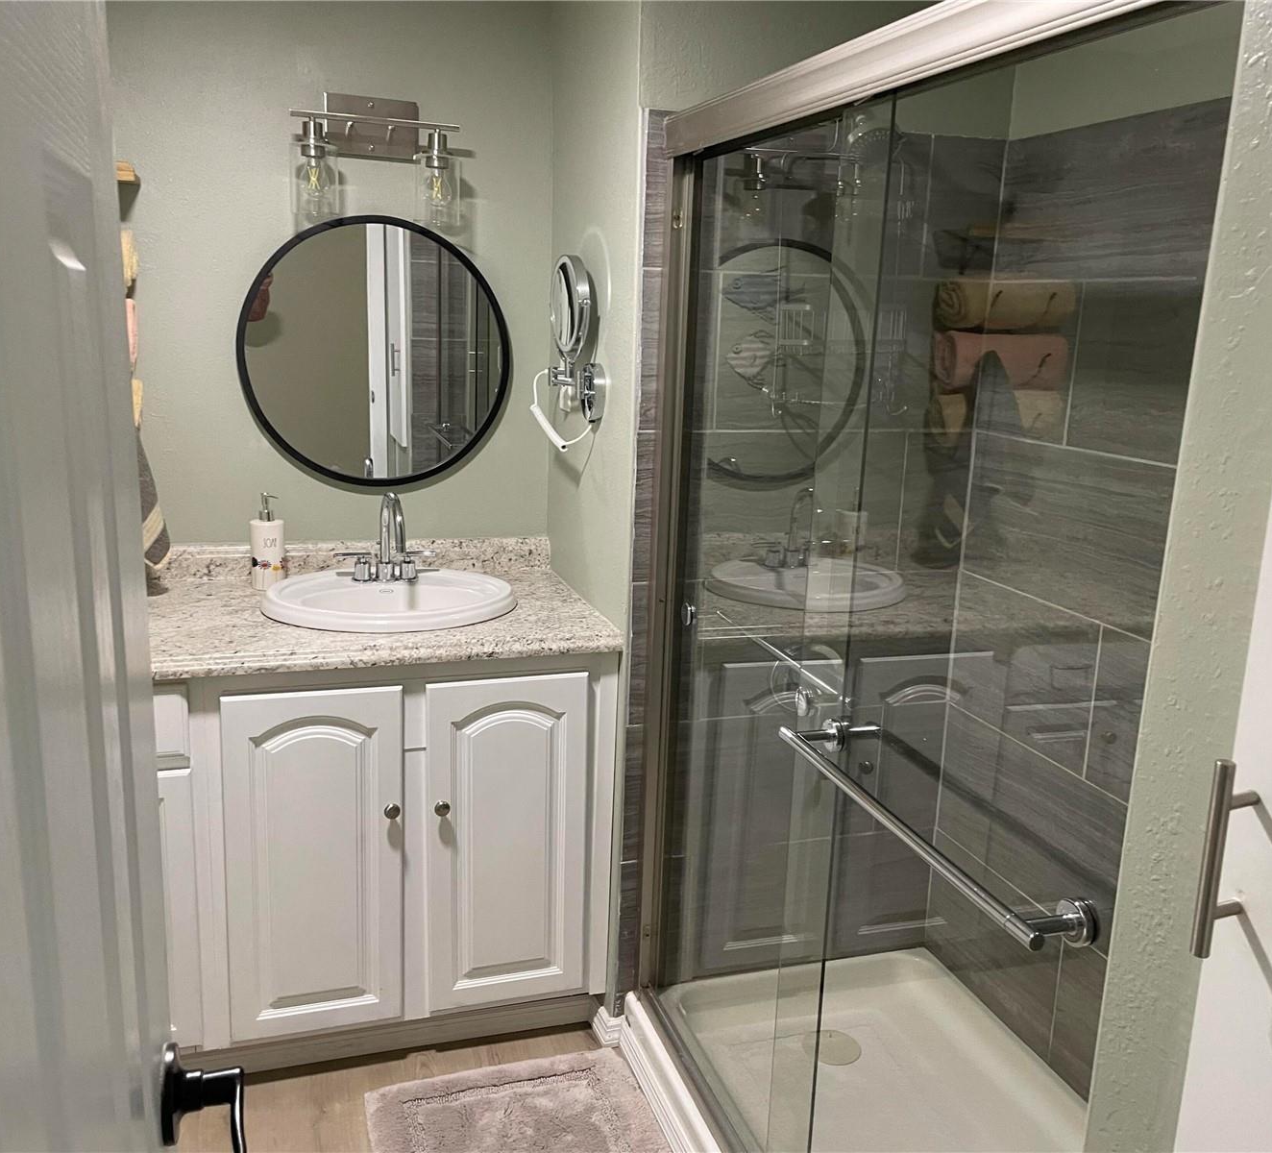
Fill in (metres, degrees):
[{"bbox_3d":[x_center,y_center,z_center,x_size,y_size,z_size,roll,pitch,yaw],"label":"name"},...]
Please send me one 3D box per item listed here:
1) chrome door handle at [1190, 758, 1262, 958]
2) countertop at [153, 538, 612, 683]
[{"bbox_3d":[0.391,0.184,0.753,0.038,0.137,0.013,-2,14,-18],"label":"chrome door handle"},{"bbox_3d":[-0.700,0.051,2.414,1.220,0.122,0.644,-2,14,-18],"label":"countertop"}]

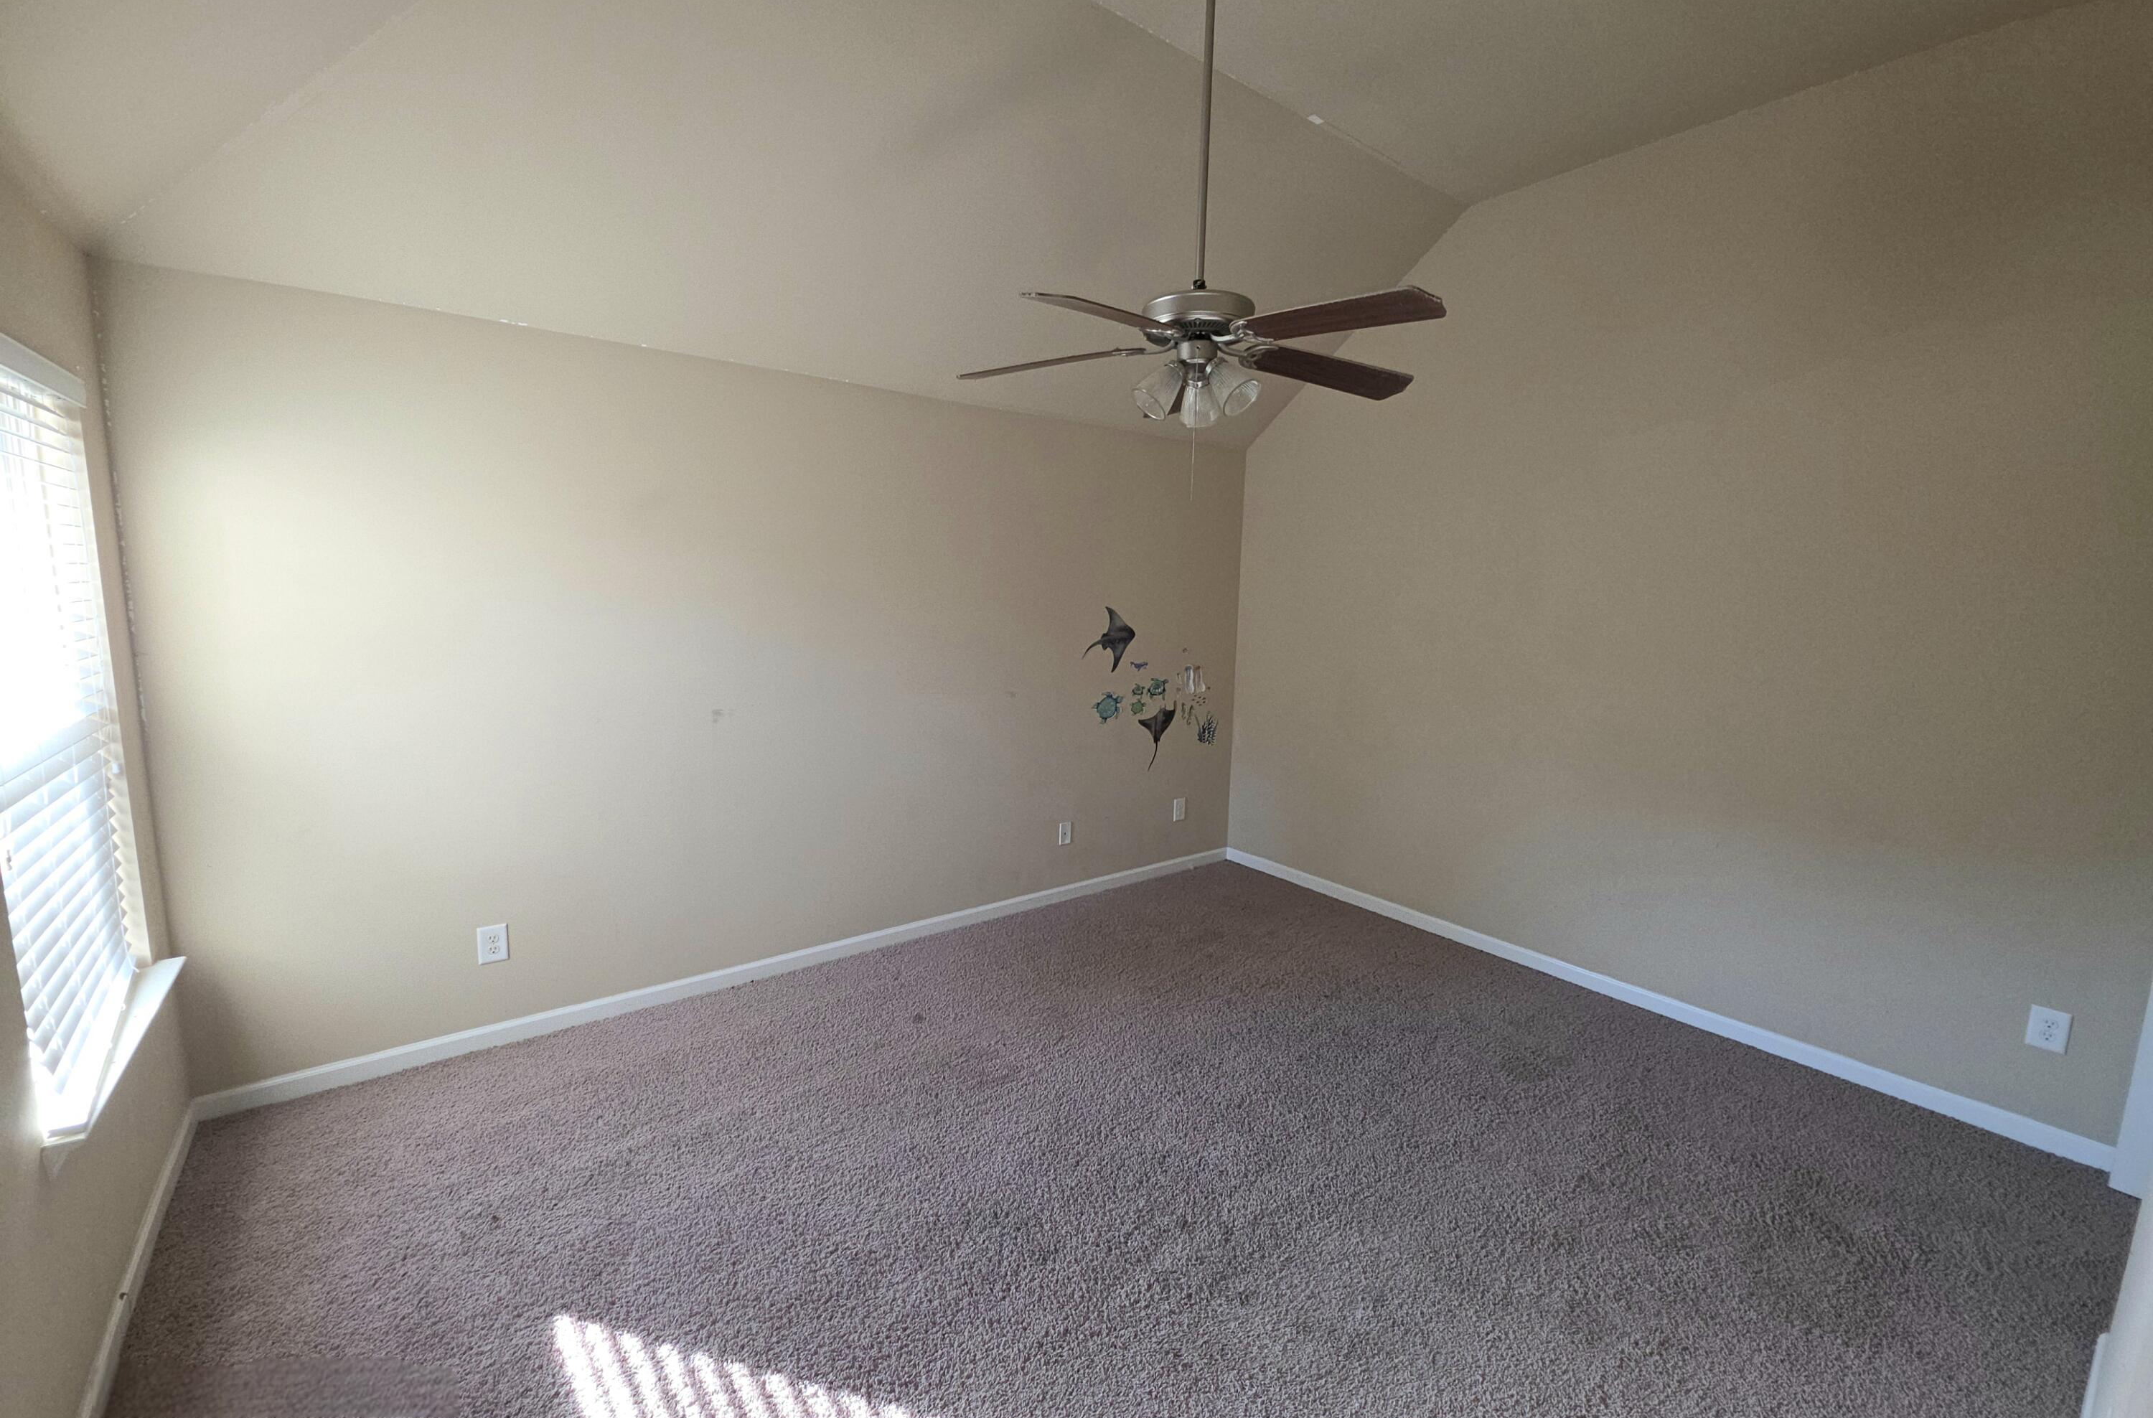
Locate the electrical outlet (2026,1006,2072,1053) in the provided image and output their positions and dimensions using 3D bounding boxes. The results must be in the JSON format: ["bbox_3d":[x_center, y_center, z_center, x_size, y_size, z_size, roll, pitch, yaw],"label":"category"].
[{"bbox_3d":[2.880,0.953,2.395,0.008,0.122,0.077,-5,10,-37],"label":"electrical outlet"}]

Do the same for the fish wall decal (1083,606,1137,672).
[{"bbox_3d":[0.178,-0.357,4.209,0.356,0.341,0.005,-5,10,-37],"label":"fish wall decal"}]

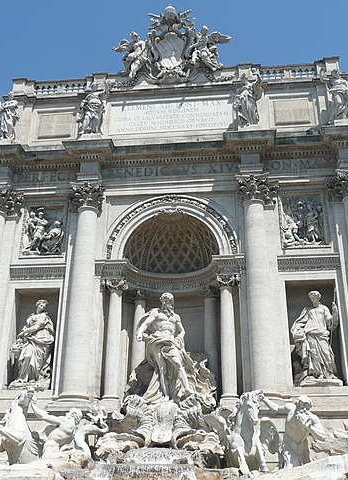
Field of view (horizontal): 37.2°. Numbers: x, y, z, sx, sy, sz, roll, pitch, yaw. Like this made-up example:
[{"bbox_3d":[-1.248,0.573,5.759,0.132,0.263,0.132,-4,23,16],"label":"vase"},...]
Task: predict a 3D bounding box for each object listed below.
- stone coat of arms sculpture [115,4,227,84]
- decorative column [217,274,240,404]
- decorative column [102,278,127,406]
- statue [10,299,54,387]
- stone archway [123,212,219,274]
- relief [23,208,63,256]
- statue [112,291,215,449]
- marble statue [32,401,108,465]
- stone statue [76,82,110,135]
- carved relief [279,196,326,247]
[{"bbox_3d":[-0.115,-12.027,32.057,6.612,5.220,1.827,-2,-22,5],"label":"stone coat of arms sculpture"},{"bbox_3d":[2.619,4.614,25.031,1.131,6.046,1.131,-2,-22,5],"label":"decorative column"},{"bbox_3d":[-2.886,4.839,24.952,1.092,6.032,1.092,-2,-23,6],"label":"decorative column"},{"bbox_3d":[-6.890,5.081,25.611,1.995,4.322,1.282,-2,-23,6],"label":"statue"},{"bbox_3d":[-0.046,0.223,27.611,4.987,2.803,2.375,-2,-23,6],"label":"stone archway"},{"bbox_3d":[-6.812,-0.492,27.311,2.128,2.772,0.495,-2,-23,6],"label":"relief"},{"bbox_3d":[-0.394,5.571,23.081,4.132,6.873,3.480,-2,-22,5],"label":"statue"},{"bbox_3d":[-3.868,6.967,18.719,2.920,2.029,1.881,-10,-25,24],"label":"marble statue"},{"bbox_3d":[-4.541,-7.378,28.974,1.683,3.386,1.188,-2,-23,6],"label":"stone statue"},{"bbox_3d":[6.606,-0.957,26.287,2.280,2.964,0.427,-2,-23,6],"label":"carved relief"}]

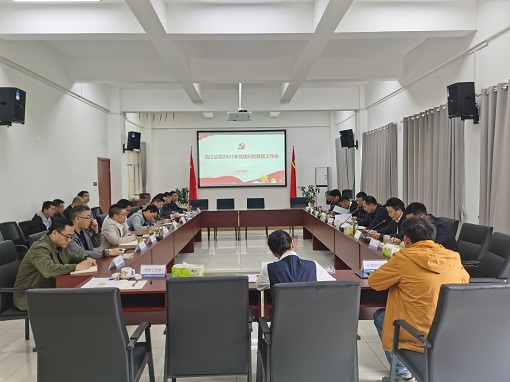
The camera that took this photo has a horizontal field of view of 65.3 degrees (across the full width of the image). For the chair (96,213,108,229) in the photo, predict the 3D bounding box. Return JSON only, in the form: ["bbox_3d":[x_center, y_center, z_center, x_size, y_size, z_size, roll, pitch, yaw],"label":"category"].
[{"bbox_3d":[-2.132,0.883,6.351,0.630,0.990,0.570,-1,2,-1],"label":"chair"}]

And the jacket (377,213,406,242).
[{"bbox_3d":[1.988,0.585,5.233,0.660,0.620,0.560,-1,2,-14],"label":"jacket"}]

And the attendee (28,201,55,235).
[{"bbox_3d":[-2.907,0.780,5.884,0.780,1.260,0.520,-1,2,-1],"label":"attendee"}]

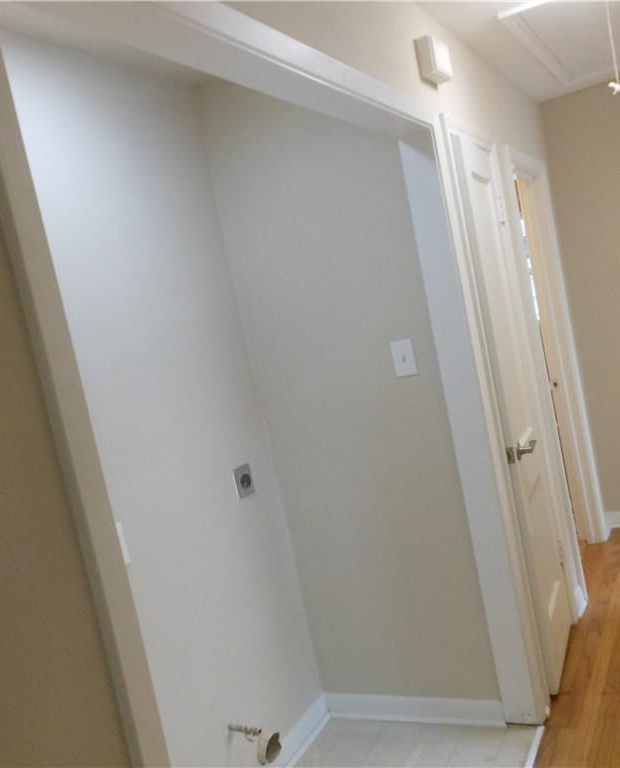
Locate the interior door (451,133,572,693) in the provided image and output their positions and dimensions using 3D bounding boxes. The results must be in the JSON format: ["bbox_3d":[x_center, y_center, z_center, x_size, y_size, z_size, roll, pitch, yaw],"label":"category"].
[{"bbox_3d":[0.794,0.092,2.830,0.036,2.011,0.575,-9,7,25],"label":"interior door"}]

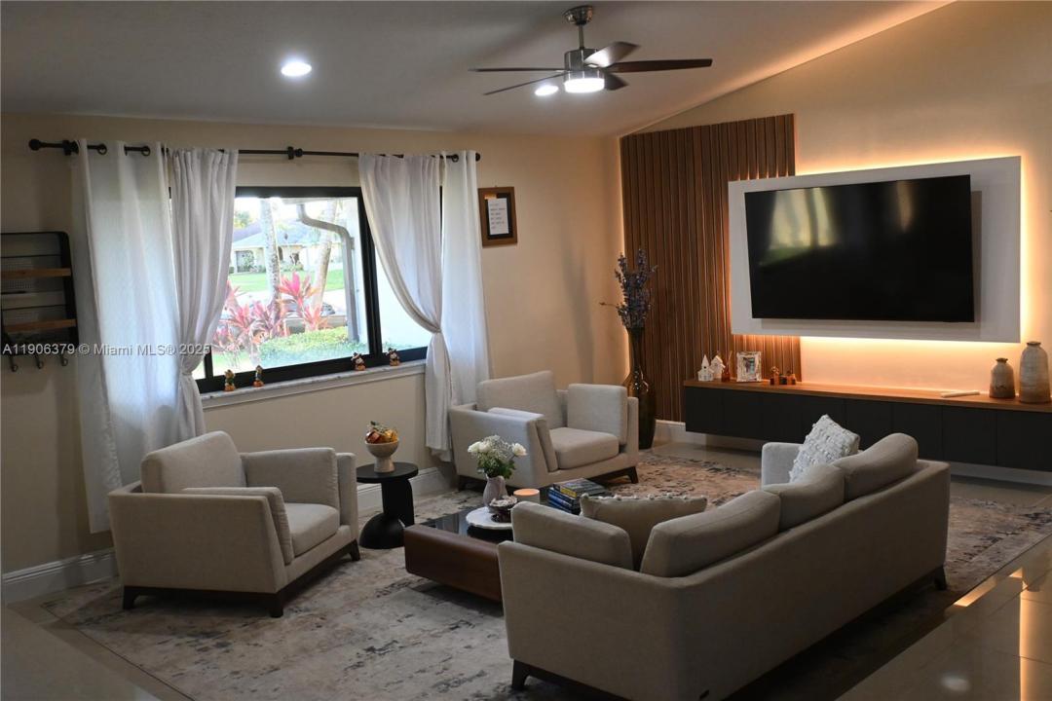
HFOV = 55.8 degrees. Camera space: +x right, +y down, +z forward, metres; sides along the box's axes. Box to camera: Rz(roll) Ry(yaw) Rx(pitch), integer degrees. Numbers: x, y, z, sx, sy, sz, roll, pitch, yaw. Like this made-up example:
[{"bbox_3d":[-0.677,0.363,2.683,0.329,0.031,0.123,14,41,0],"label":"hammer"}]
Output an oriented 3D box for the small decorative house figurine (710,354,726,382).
[{"bbox_3d":[1.435,0.120,7.448,0.115,0.185,0.090,-1,6,22],"label":"small decorative house figurine"}]

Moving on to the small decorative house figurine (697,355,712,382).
[{"bbox_3d":[1.333,0.129,7.376,0.105,0.195,0.085,-1,6,22],"label":"small decorative house figurine"}]

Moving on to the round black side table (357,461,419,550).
[{"bbox_3d":[-0.823,0.915,5.872,0.400,0.425,0.400,-4,6,-9],"label":"round black side table"}]

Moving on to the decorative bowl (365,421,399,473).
[{"bbox_3d":[-0.843,0.559,5.830,0.198,0.294,0.198,-4,6,-9],"label":"decorative bowl"}]

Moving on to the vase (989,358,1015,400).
[{"bbox_3d":[2.891,0.166,6.032,0.155,0.225,0.155,-9,8,-44],"label":"vase"}]

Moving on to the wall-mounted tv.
[{"bbox_3d":[2.157,-0.641,6.542,0.060,0.890,1.550,-14,12,-43],"label":"wall-mounted tv"}]

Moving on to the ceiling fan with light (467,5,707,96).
[{"bbox_3d":[0.291,-1.534,5.074,1.300,0.430,1.300,-9,8,-44],"label":"ceiling fan with light"}]

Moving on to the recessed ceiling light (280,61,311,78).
[{"bbox_3d":[-1.197,-1.467,5.186,0.170,0.030,0.170,-9,-2,-43],"label":"recessed ceiling light"}]

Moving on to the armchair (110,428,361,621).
[{"bbox_3d":[-1.505,0.840,5.253,0.901,0.779,0.921,-1,7,17],"label":"armchair"}]

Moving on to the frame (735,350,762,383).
[{"bbox_3d":[1.638,0.119,7.280,0.172,0.220,0.040,-1,-1,21],"label":"frame"}]

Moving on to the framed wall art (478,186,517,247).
[{"bbox_3d":[-0.196,-0.951,7.069,0.345,0.400,0.030,-9,8,-44],"label":"framed wall art"}]

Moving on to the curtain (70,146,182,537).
[{"bbox_3d":[-2.132,-0.079,5.413,0.590,2.070,0.140,-9,9,-43],"label":"curtain"}]

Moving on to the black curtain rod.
[{"bbox_3d":[-1.432,-1.210,6.056,3.027,0.065,0.130,-9,9,-43],"label":"black curtain rod"}]

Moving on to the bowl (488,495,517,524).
[{"bbox_3d":[-0.102,0.714,4.496,0.132,0.112,0.132,-3,6,0],"label":"bowl"}]

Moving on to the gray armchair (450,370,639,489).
[{"bbox_3d":[0.119,0.565,6.894,0.921,0.779,0.901,-8,8,-38],"label":"gray armchair"}]

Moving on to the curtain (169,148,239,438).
[{"bbox_3d":[-1.770,-0.125,5.730,0.445,2.050,0.140,-9,9,-43],"label":"curtain"}]

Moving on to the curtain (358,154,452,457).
[{"bbox_3d":[-0.741,-0.236,6.450,0.660,2.020,0.160,-9,8,-44],"label":"curtain"}]

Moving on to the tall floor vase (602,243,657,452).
[{"bbox_3d":[0.870,-0.005,7.971,0.400,1.595,0.340,-3,6,6],"label":"tall floor vase"}]

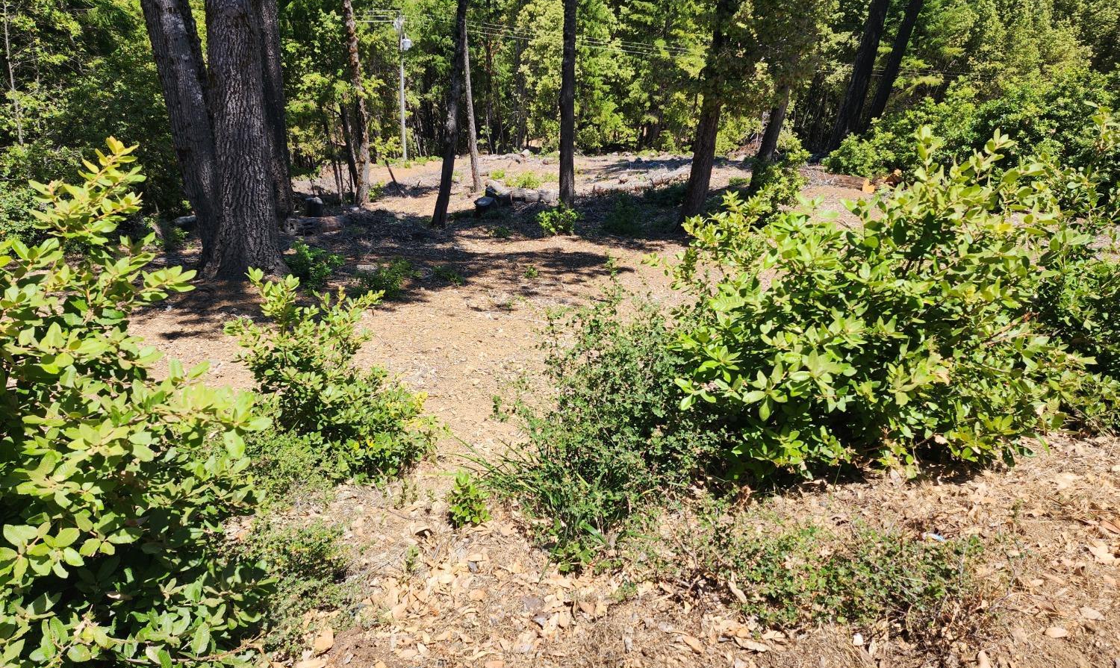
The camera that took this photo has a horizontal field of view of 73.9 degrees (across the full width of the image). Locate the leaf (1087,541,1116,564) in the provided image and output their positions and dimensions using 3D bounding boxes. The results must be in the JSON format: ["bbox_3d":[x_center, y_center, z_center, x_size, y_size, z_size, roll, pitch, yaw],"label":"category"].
[{"bbox_3d":[1.905,0.769,2.620,0.070,0.020,0.085,19,27,38],"label":"leaf"}]

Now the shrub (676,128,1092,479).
[{"bbox_3d":[1.226,-0.151,3.050,1.437,1.284,1.221,9,26,14],"label":"shrub"}]

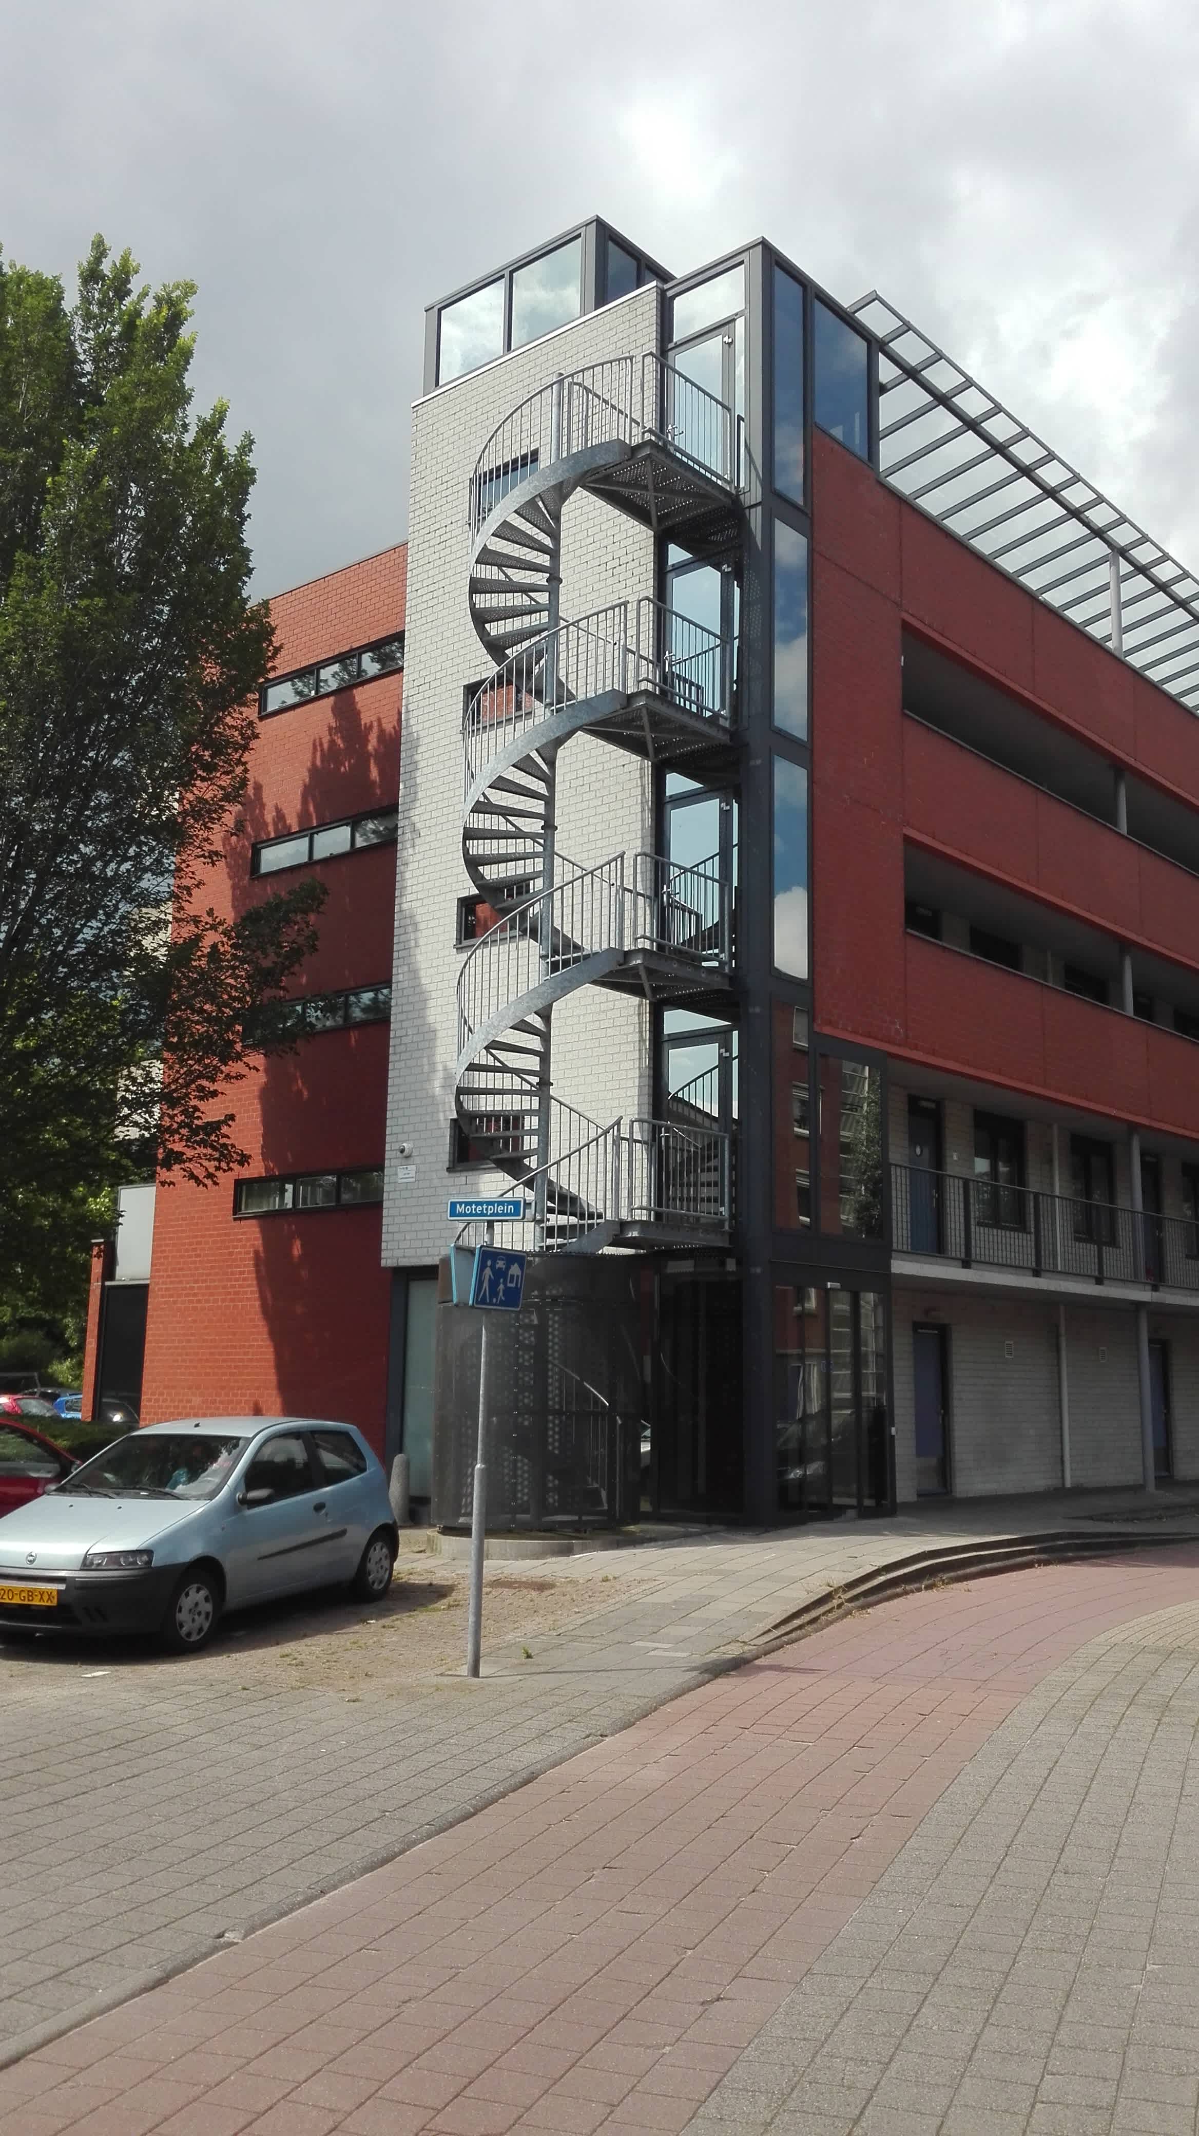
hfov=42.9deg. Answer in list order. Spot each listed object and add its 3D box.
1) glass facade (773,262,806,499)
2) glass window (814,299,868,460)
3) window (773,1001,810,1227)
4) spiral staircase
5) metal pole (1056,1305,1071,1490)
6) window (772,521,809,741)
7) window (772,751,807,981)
[{"bbox_3d":[2.253,-8.083,18.088,0.100,3.000,0.594,-9,-15,44],"label":"glass facade"},{"bbox_3d":[3.019,-8.529,18.960,0.100,1.761,1.163,-9,-15,44],"label":"glass window"},{"bbox_3d":[2.070,0.515,16.405,0.100,2.504,0.640,-9,-15,44],"label":"window"},{"bbox_3d":[-0.092,-2.724,16.562,2.102,9.750,2.702,-8,-15,40],"label":"spiral staircase"},{"bbox_3d":[6.685,4.685,21.954,0.090,2.584,0.090,-9,-15,44],"label":"metal pole"},{"bbox_3d":[2.200,-4.988,17.495,0.100,2.534,0.641,-9,-15,44],"label":"window"},{"bbox_3d":[2.131,-2.217,16.942,0.100,2.459,0.621,-9,-15,44],"label":"window"}]

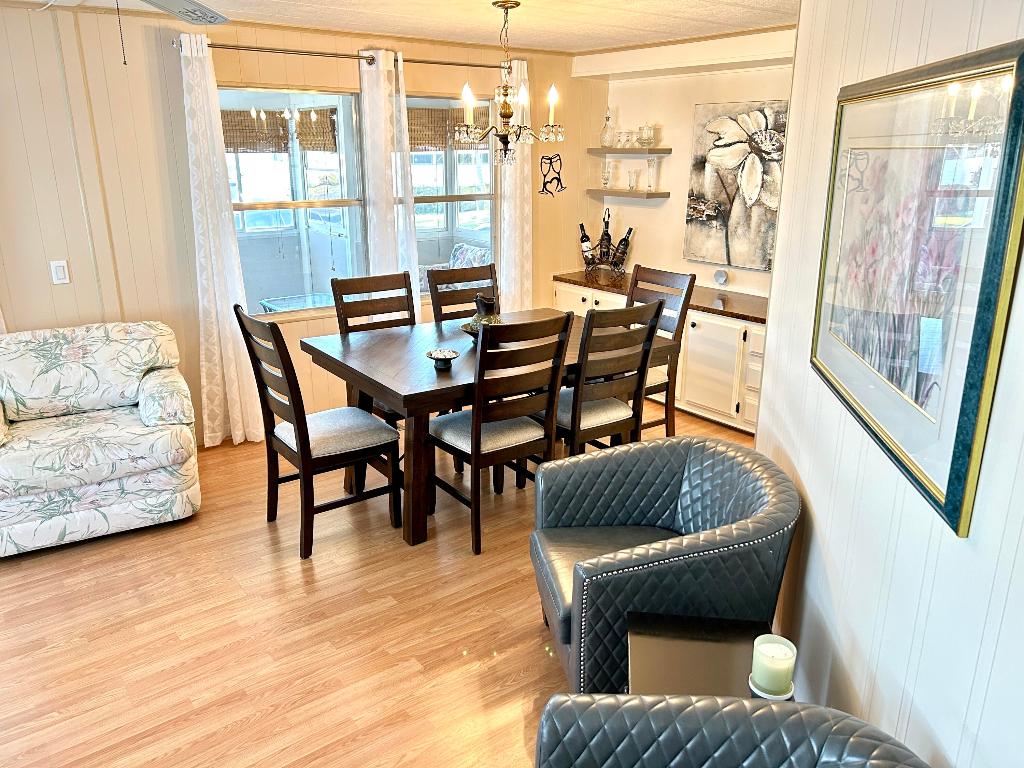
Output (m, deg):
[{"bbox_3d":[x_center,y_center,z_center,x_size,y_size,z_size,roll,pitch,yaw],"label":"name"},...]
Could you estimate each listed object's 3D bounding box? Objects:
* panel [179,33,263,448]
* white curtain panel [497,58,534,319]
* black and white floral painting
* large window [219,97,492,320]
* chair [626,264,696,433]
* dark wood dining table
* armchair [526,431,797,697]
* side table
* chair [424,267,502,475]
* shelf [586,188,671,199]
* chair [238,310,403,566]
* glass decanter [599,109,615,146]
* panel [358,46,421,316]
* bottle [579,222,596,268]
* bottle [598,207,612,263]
[{"bbox_3d":[-1.633,-0.705,4.201,0.330,2.220,0.130,-13,21,-35],"label":"panel"},{"bbox_3d":[0.026,-1.088,5.439,0.310,2.240,0.100,-12,21,-35],"label":"white curtain panel"},{"bbox_3d":[1.448,-1.290,5.015,0.035,1.020,0.707,-13,21,-35],"label":"black and white floral painting"},{"bbox_3d":[-0.854,-1.154,4.850,1.930,1.280,0.100,-12,21,-35],"label":"large window"},{"bbox_3d":[0.654,-0.114,4.347,0.530,1.020,0.470,-12,20,-33],"label":"chair"},{"bbox_3d":[-0.103,0.155,3.914,1.530,0.758,1.073,-11,20,-33],"label":"dark wood dining table"},{"bbox_3d":[0.488,0.614,2.425,0.725,0.745,0.735,-3,17,-9],"label":"armchair"},{"bbox_3d":[0.438,0.898,1.810,0.346,0.560,0.360,2,17,7],"label":"side table"},{"bbox_3d":[-0.130,-0.103,4.278,0.470,1.030,0.570,-13,21,-35],"label":"chair"},{"bbox_3d":[0.844,-1.395,5.635,0.240,0.040,0.610,-13,21,-35],"label":"shelf"},{"bbox_3d":[-0.842,0.168,3.423,0.525,1.020,0.470,-12,21,-34],"label":"chair"},{"bbox_3d":[0.710,-1.887,5.666,0.105,0.280,0.105,-13,21,-35],"label":"glass decanter"},{"bbox_3d":[-0.746,-0.905,4.871,0.400,2.200,0.130,-13,21,-35],"label":"panel"},{"bbox_3d":[0.567,-1.055,5.857,0.075,0.315,0.075,-13,0,0],"label":"bottle"},{"bbox_3d":[0.691,-1.070,5.649,0.082,0.428,0.082,-12,21,-35],"label":"bottle"}]

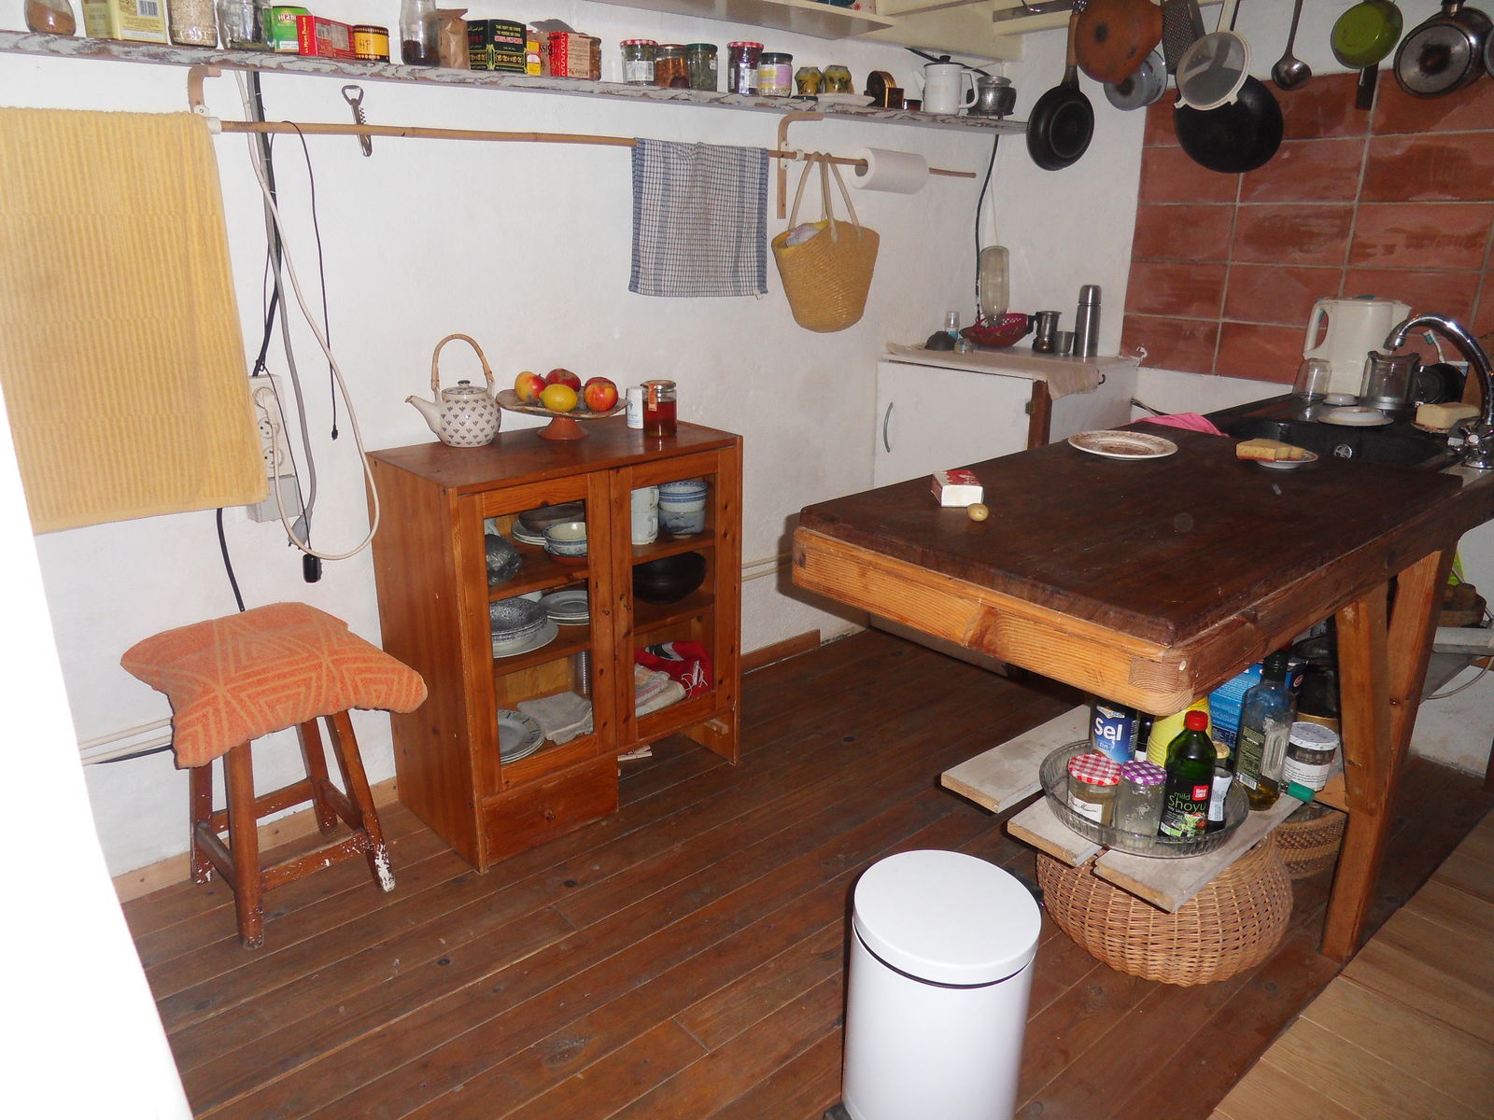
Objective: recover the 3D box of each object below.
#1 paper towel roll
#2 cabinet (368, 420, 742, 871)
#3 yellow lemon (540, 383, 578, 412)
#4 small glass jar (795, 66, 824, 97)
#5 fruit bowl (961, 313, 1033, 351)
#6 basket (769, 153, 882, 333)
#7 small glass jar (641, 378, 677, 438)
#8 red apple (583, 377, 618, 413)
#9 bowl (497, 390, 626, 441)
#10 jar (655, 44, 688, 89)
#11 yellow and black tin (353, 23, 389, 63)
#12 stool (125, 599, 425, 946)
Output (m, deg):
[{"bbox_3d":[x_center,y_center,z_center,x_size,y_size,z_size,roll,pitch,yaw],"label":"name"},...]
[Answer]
[{"bbox_3d":[0.391,-1.066,2.846,0.225,0.108,0.108,-13,22,-40],"label":"paper towel roll"},{"bbox_3d":[-0.393,0.138,2.300,0.691,0.800,0.362,-15,25,-40],"label":"cabinet"},{"bbox_3d":[-0.392,-0.339,2.165,0.080,0.060,0.062,-2,19,-10],"label":"yellow lemon"},{"bbox_3d":[0.157,-1.213,2.629,0.072,0.070,0.072,2,18,3],"label":"small glass jar"},{"bbox_3d":[0.814,-0.745,3.384,0.225,0.095,0.225,5,19,12],"label":"fruit bowl"},{"bbox_3d":[0.218,-0.858,2.823,0.400,0.469,0.190,-15,24,-40],"label":"basket"},{"bbox_3d":[-0.193,-0.335,2.283,0.078,0.116,0.078,1,19,0],"label":"small glass jar"},{"bbox_3d":[-0.329,-0.368,2.335,0.075,0.069,0.075,-2,19,-8],"label":"red apple"},{"bbox_3d":[-0.400,-0.310,2.247,0.280,0.086,0.280,1,19,0],"label":"bowl"},{"bbox_3d":[-0.166,-1.088,2.287,0.076,0.094,0.076,0,19,0],"label":"jar"},{"bbox_3d":[-0.661,-0.909,1.825,0.061,0.058,0.061,-15,25,-40],"label":"yellow and black tin"},{"bbox_3d":[-0.912,0.413,2.031,0.400,0.554,0.370,-15,24,-40],"label":"stool"}]

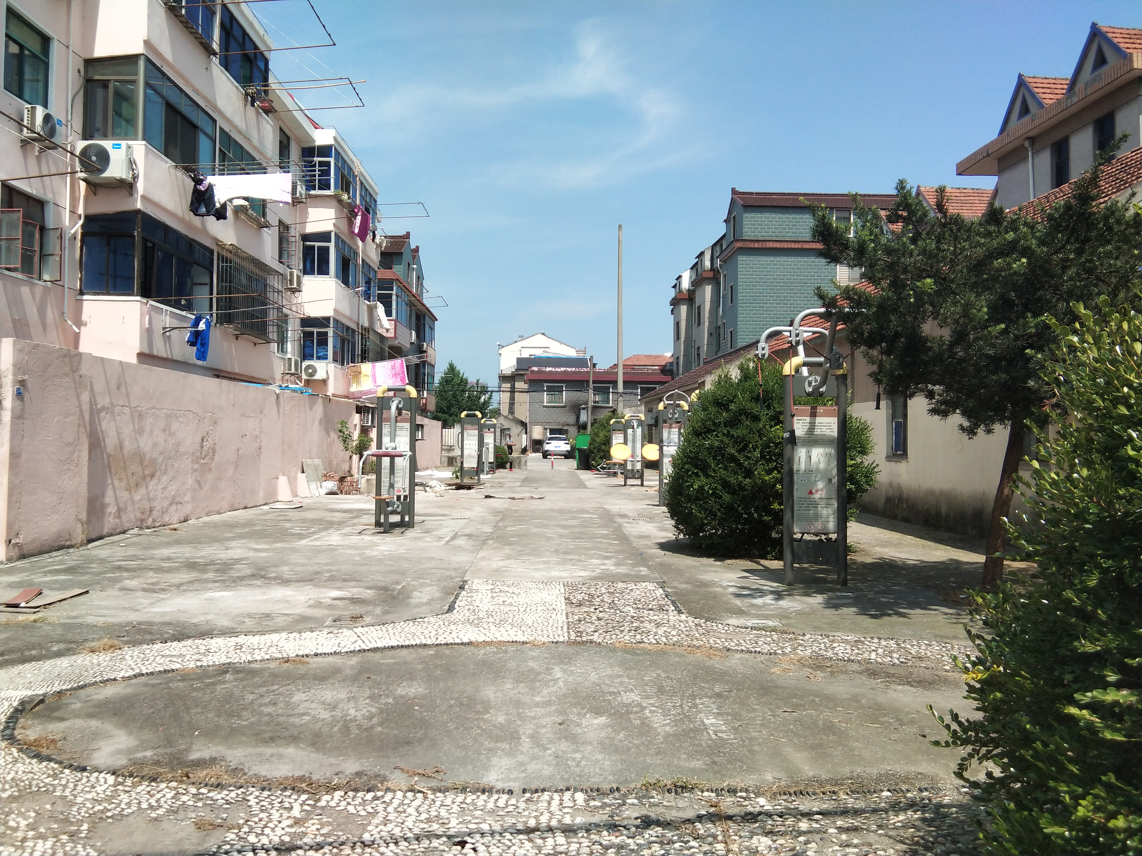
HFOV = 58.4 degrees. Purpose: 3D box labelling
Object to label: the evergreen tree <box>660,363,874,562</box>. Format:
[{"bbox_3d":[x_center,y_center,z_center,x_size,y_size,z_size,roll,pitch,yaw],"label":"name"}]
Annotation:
[{"bbox_3d":[2.589,0.326,13.250,2.760,2.460,2.650,0,-1,-1],"label":"evergreen tree"}]

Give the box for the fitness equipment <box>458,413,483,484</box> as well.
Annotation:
[{"bbox_3d":[-3.107,0.607,31.800,0.780,2.250,0.600,0,-1,-1],"label":"fitness equipment"}]

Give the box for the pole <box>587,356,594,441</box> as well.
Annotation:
[{"bbox_3d":[1.191,-1.252,65.000,0.240,6.600,0.240,2,-1,-1],"label":"pole"}]

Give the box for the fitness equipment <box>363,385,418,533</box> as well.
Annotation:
[{"bbox_3d":[-2.768,0.453,16.150,0.720,2.260,2.400,0,-1,-1],"label":"fitness equipment"}]

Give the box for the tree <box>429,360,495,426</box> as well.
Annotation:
[{"bbox_3d":[-8.188,-1.398,76.000,4.800,7.100,4.600,0,-1,-1],"label":"tree"}]

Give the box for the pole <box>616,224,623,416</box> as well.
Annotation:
[{"bbox_3d":[2.469,-4.136,51.000,0.330,12.100,0.330,0,-1,-1],"label":"pole"}]

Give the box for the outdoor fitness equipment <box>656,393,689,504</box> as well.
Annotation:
[{"bbox_3d":[2.136,0.446,21.200,0.690,2.370,1.100,0,-1,-1],"label":"outdoor fitness equipment"}]

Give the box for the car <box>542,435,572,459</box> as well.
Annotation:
[{"bbox_3d":[-0.960,1.250,71.000,1.860,1.660,4.500,0,-1,-1],"label":"car"}]

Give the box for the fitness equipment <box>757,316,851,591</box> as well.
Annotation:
[{"bbox_3d":[2.369,0.234,9.930,0.770,2.580,1.600,0,-1,-1],"label":"fitness equipment"}]

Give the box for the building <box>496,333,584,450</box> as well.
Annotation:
[{"bbox_3d":[-2.919,-3.600,97.000,8.400,11.400,10.500,0,-1,-1],"label":"building"}]

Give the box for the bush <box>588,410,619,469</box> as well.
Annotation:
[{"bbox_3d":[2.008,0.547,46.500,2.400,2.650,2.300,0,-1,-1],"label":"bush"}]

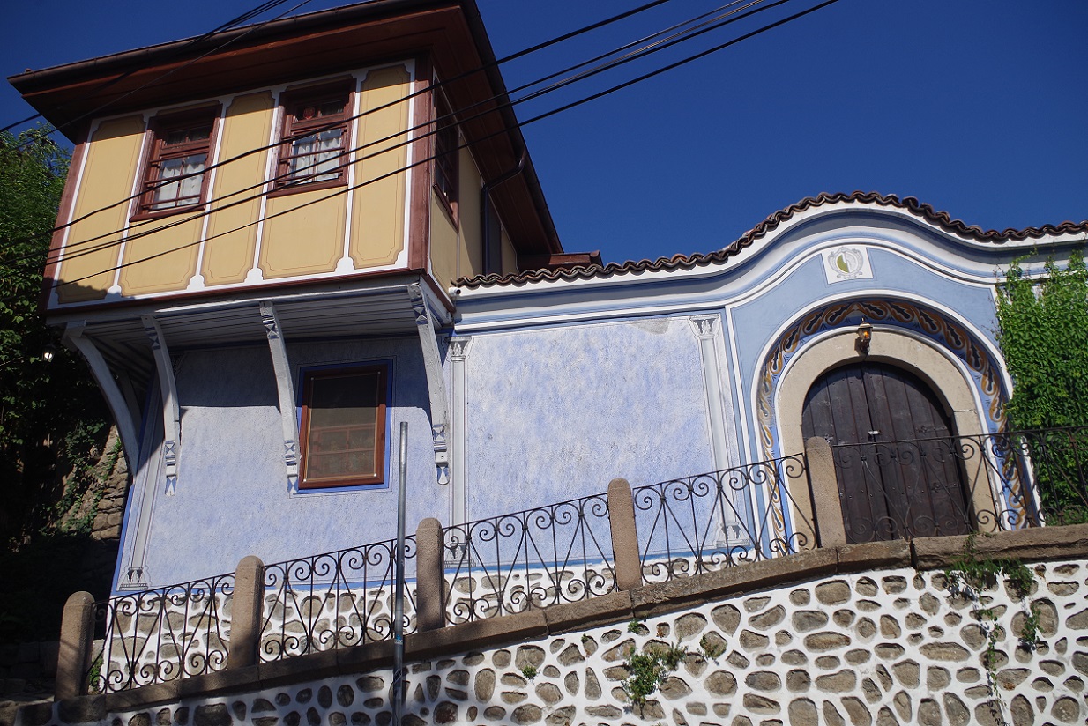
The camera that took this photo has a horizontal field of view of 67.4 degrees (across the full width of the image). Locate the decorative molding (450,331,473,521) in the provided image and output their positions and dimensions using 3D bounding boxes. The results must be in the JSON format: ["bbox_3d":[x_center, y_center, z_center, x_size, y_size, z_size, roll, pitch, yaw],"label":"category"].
[{"bbox_3d":[-0.891,0.772,8.646,0.260,2.360,0.090,-5,-22,6],"label":"decorative molding"}]

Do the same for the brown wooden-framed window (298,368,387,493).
[{"bbox_3d":[-2.169,0.658,8.857,0.960,1.370,0.100,-5,-22,6],"label":"brown wooden-framed window"}]

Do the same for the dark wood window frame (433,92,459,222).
[{"bbox_3d":[-1.154,-2.502,9.730,0.100,1.520,0.870,-6,-22,10],"label":"dark wood window frame"}]

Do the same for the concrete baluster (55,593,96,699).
[{"bbox_3d":[-4.148,2.484,7.220,0.200,0.940,0.190,-5,-22,6],"label":"concrete baluster"}]

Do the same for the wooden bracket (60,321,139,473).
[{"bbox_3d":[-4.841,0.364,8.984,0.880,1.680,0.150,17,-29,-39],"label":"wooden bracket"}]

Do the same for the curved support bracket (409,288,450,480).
[{"bbox_3d":[-1.178,0.216,8.472,0.150,1.900,0.860,-5,-22,6],"label":"curved support bracket"}]

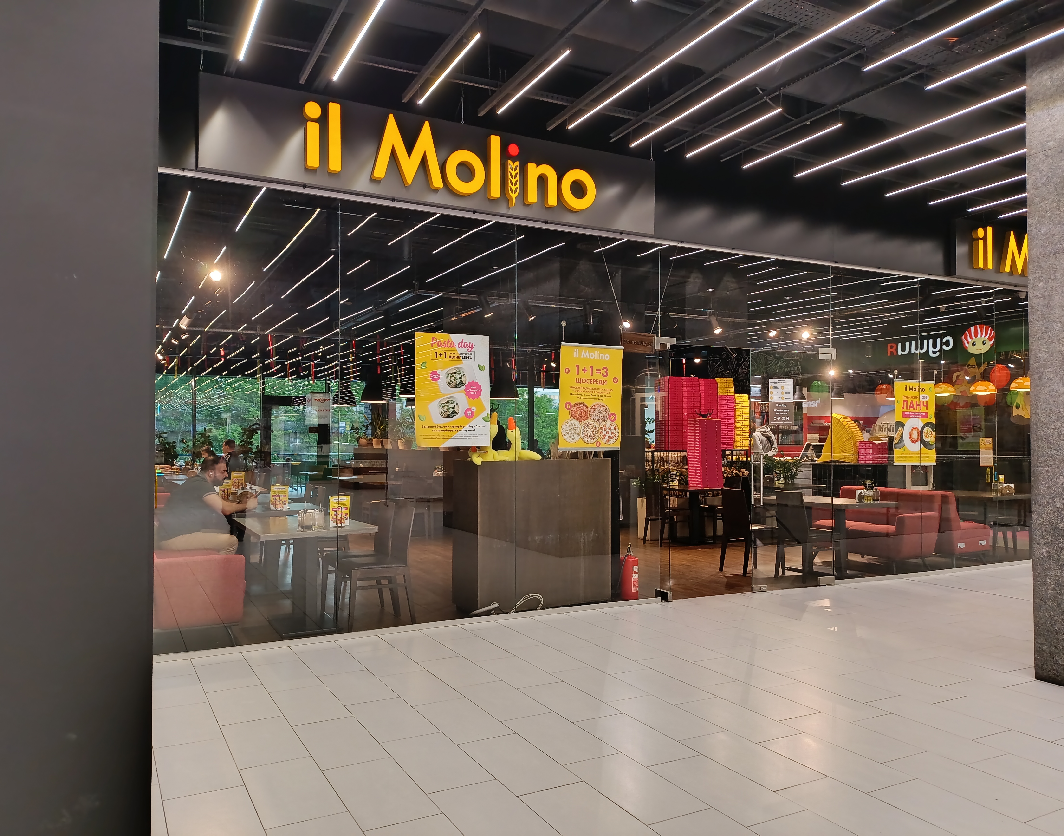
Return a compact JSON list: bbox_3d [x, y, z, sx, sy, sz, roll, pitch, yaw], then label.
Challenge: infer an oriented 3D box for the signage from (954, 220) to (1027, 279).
[{"bbox_3d":[6.239,-1.876,9.678,3.400,0.660,0.160,1,-2,-26],"label":"signage"}]

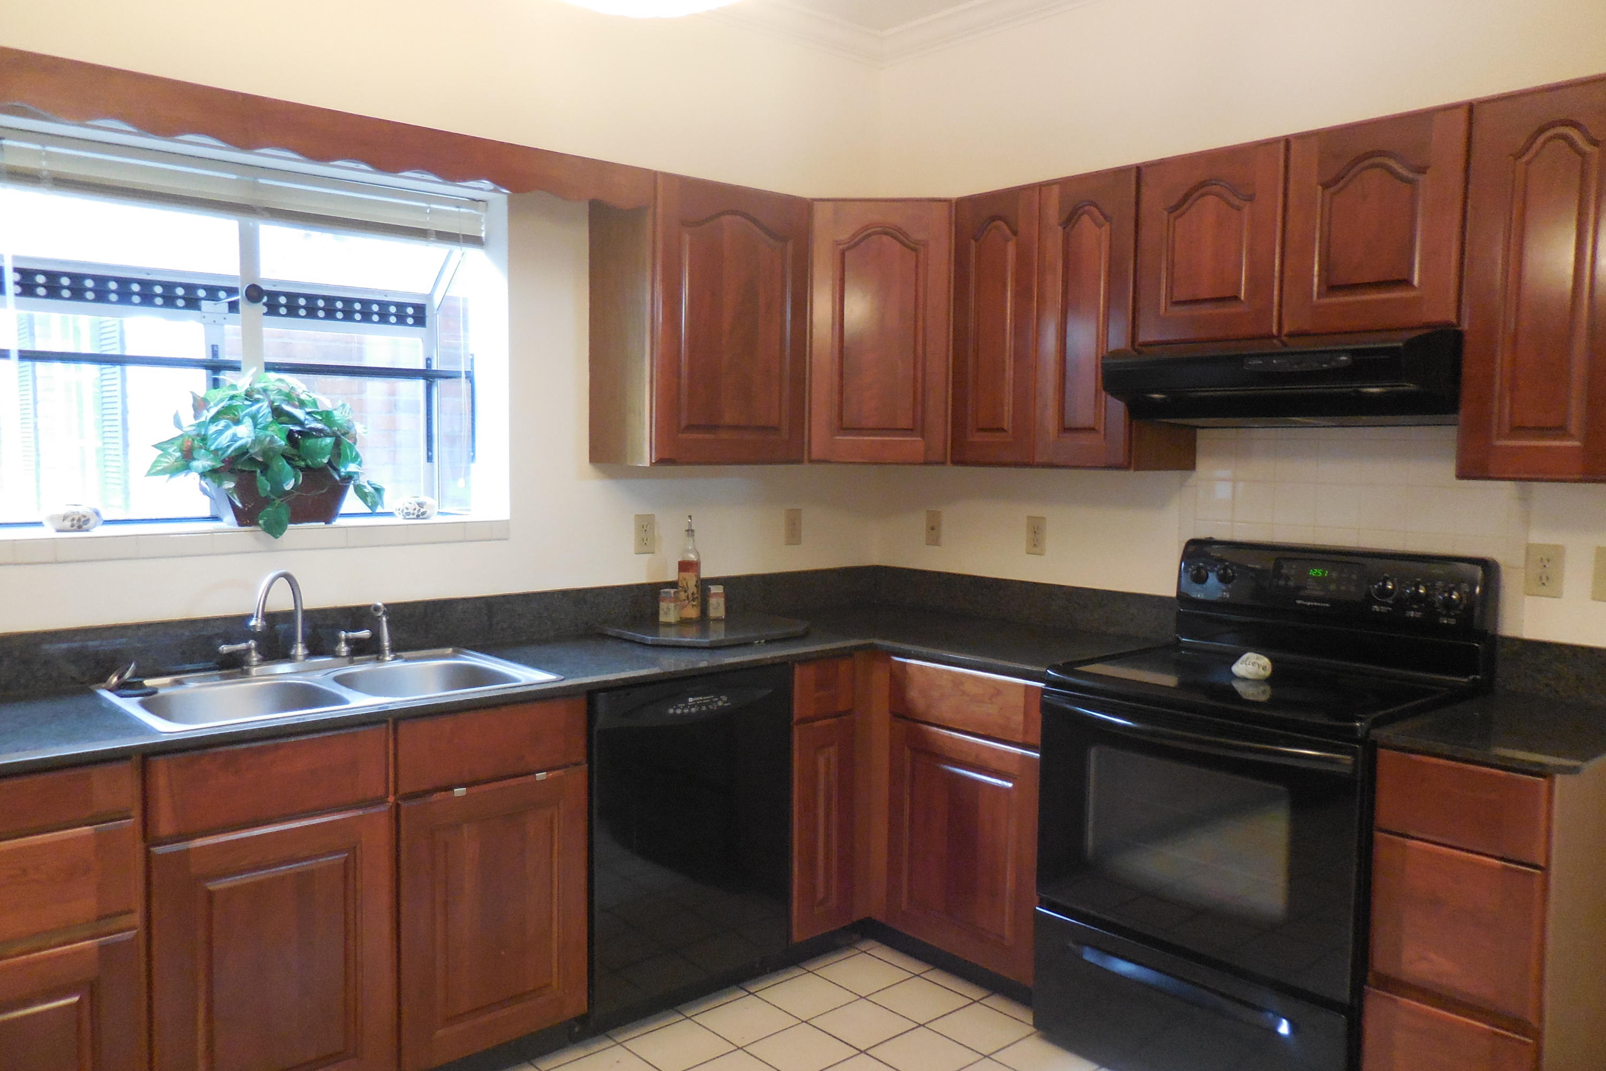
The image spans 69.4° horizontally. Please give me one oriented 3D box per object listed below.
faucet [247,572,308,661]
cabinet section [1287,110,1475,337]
[{"bbox_3d":[-1.175,0.189,2.610,0.055,0.222,0.228,1,4,3],"label":"faucet"},{"bbox_3d":[1.343,-0.671,2.605,0.320,0.447,0.381,-2,5,-42],"label":"cabinet section"}]

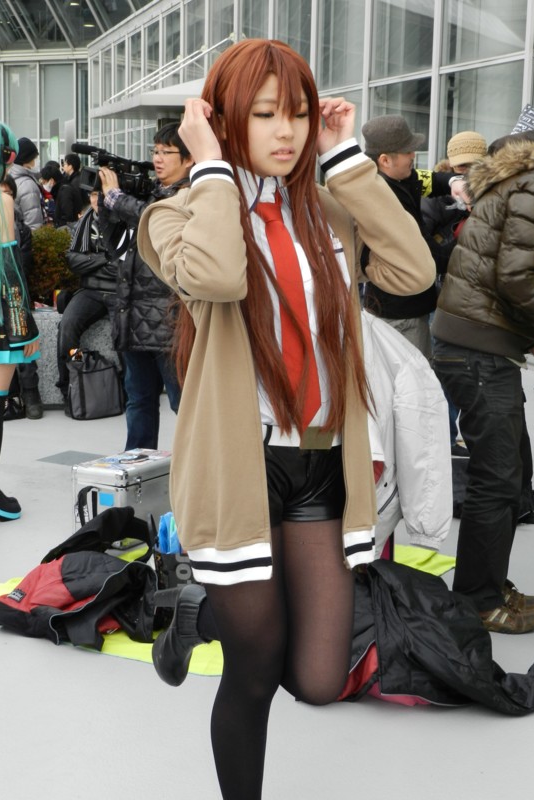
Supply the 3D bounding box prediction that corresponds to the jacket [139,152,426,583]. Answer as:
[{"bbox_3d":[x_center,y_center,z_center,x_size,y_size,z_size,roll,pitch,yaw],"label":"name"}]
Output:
[{"bbox_3d":[0.029,-0.067,2.191,0.480,0.785,0.400,-5,12,-32],"label":"jacket"}]

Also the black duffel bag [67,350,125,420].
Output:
[{"bbox_3d":[-1.053,-0.106,7.562,0.330,0.400,0.190,-8,14,-43],"label":"black duffel bag"}]

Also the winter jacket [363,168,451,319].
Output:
[{"bbox_3d":[0.561,-0.630,4.963,0.420,0.603,0.500,5,10,18],"label":"winter jacket"}]

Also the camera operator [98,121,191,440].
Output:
[{"bbox_3d":[-0.613,-0.523,6.177,0.500,1.717,0.520,-4,11,-29],"label":"camera operator"}]

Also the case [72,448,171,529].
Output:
[{"bbox_3d":[-0.584,0.391,5.068,0.240,0.300,0.420,6,11,24],"label":"case"}]

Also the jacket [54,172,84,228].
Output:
[{"bbox_3d":[-2.151,-2.106,13.345,0.380,0.720,0.500,5,11,21],"label":"jacket"}]

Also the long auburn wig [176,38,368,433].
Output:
[{"bbox_3d":[-0.001,-0.288,2.153,0.290,0.673,0.300,-4,11,-30],"label":"long auburn wig"}]

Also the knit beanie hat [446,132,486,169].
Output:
[{"bbox_3d":[0.992,-1.239,6.053,0.210,0.190,0.250,3,10,8],"label":"knit beanie hat"}]

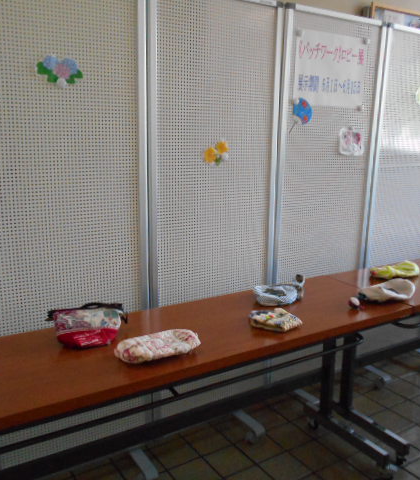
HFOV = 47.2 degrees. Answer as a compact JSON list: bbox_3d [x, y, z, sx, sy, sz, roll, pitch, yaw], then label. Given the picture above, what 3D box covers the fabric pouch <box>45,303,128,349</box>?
[{"bbox_3d":[-0.361,0.244,1.420,0.205,0.105,0.075,-3,12,-18],"label":"fabric pouch"}]

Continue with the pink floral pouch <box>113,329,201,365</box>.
[{"bbox_3d":[-0.145,0.294,1.361,0.215,0.037,0.095,-5,13,-28],"label":"pink floral pouch"}]

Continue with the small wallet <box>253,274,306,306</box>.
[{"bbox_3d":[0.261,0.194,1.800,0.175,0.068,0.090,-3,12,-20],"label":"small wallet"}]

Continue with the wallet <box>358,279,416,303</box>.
[{"bbox_3d":[0.696,0.194,1.874,0.190,0.050,0.110,-2,12,-14],"label":"wallet"}]

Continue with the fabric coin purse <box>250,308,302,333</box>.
[{"bbox_3d":[0.215,0.257,1.585,0.130,0.030,0.115,9,14,33],"label":"fabric coin purse"}]

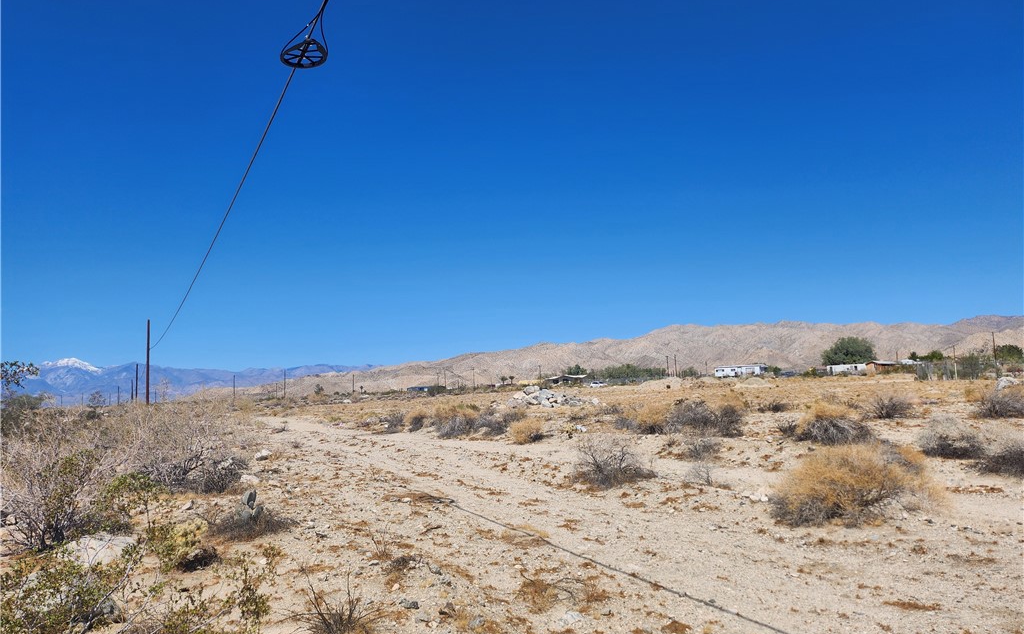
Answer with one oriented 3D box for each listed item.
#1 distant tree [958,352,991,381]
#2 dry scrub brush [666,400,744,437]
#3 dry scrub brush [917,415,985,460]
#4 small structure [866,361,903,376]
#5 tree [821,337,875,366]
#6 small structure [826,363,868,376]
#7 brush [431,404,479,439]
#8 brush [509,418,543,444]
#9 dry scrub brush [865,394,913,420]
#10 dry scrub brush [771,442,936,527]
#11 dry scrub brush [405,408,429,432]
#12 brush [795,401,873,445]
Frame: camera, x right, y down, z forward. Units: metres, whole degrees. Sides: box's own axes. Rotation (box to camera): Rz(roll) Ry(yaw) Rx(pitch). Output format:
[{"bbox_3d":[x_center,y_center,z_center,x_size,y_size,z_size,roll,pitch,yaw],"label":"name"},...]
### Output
[{"bbox_3d":[74.912,7.896,115.000,5.183,4.616,4.800,0,-6,0],"label":"distant tree"},{"bbox_3d":[5.244,2.701,19.242,1.979,0.948,1.669,-3,-5,15],"label":"dry scrub brush"},{"bbox_3d":[7.959,2.154,12.887,1.025,0.740,0.869,-5,-6,31],"label":"dry scrub brush"},{"bbox_3d":[91.567,12.694,175.000,7.800,3.300,4.500,-2,-5,2],"label":"small structure"},{"bbox_3d":[104.903,12.351,222.000,16.885,11.882,15.500,0,-6,0],"label":"tree"},{"bbox_3d":[82.694,12.940,175.000,9.600,2.800,3.000,-4,-6,25],"label":"small structure"},{"bbox_3d":[-1.692,3.045,20.892,1.363,0.973,1.166,-1,-5,-5],"label":"brush"},{"bbox_3d":[0.453,3.525,22.200,1.103,0.766,1.000,0,-6,0],"label":"brush"},{"bbox_3d":[12.572,2.955,23.708,1.379,0.802,1.180,-4,-6,27],"label":"dry scrub brush"},{"bbox_3d":[4.136,1.962,8.600,1.970,0.908,1.700,0,-6,0],"label":"dry scrub brush"},{"bbox_3d":[-3.321,3.538,24.688,0.801,0.767,0.774,-1,-5,-8],"label":"dry scrub brush"},{"bbox_3d":[7.282,2.370,16.081,1.567,0.920,1.321,-4,-6,24],"label":"brush"}]

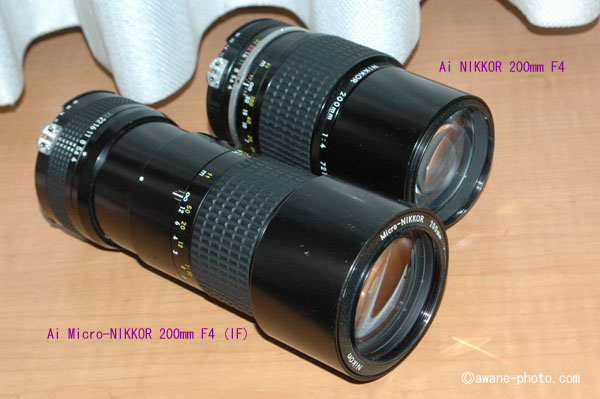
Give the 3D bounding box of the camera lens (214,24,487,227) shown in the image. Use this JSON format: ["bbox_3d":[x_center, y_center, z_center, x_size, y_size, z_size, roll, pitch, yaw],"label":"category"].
[{"bbox_3d":[0.020,-0.035,0.603,0.121,0.066,0.066,26,45,39],"label":"camera lens"}]

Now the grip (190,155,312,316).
[{"bbox_3d":[-0.010,0.017,0.540,0.034,0.062,0.062,22,43,36],"label":"grip"}]

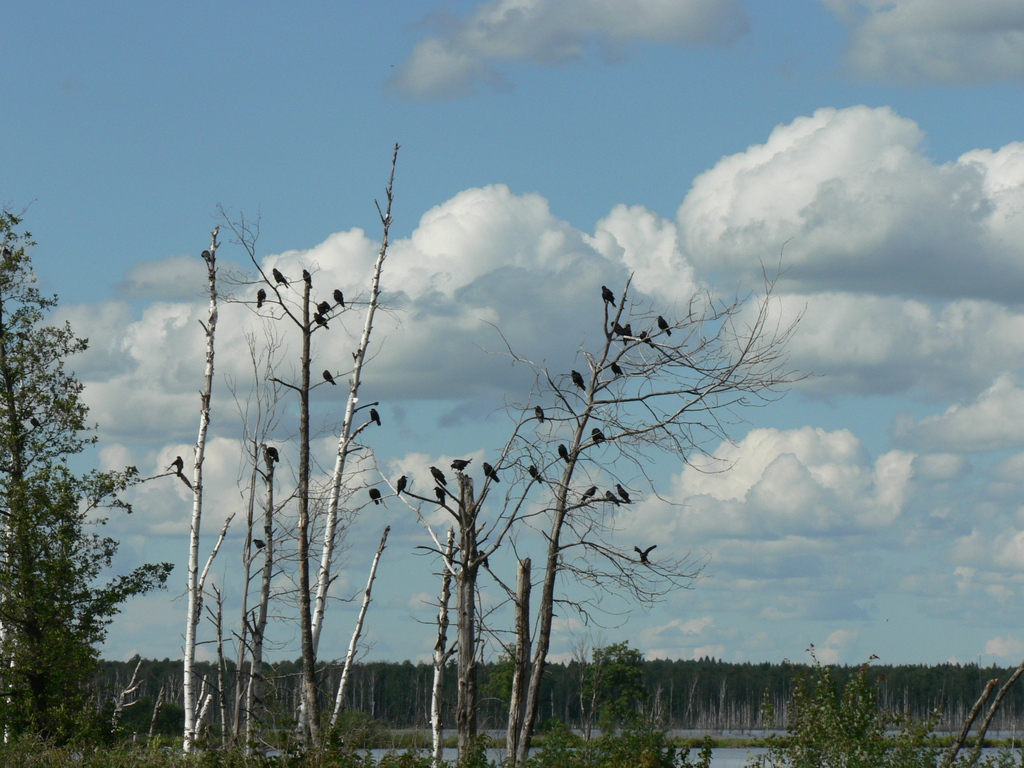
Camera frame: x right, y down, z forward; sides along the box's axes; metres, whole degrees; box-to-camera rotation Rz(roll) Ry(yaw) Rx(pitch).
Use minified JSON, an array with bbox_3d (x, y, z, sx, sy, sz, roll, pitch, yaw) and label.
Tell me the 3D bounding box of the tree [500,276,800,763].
[{"bbox_3d":[2.238,2.227,87.001,4.751,7.953,4.000,0,-4,0],"label":"tree"}]

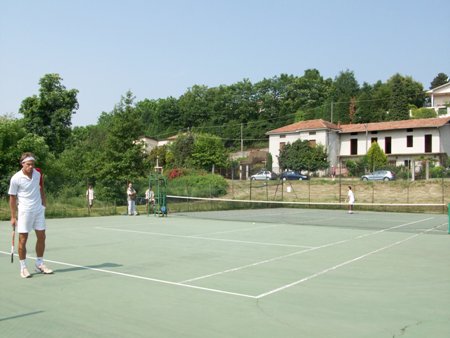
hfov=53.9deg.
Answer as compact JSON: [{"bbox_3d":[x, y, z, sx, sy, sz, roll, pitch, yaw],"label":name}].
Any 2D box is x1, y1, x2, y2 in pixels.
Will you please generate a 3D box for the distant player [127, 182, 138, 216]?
[{"bbox_3d":[-4.853,1.600,23.200,0.400,1.720,0.520,-1,-3,37],"label":"distant player"}]

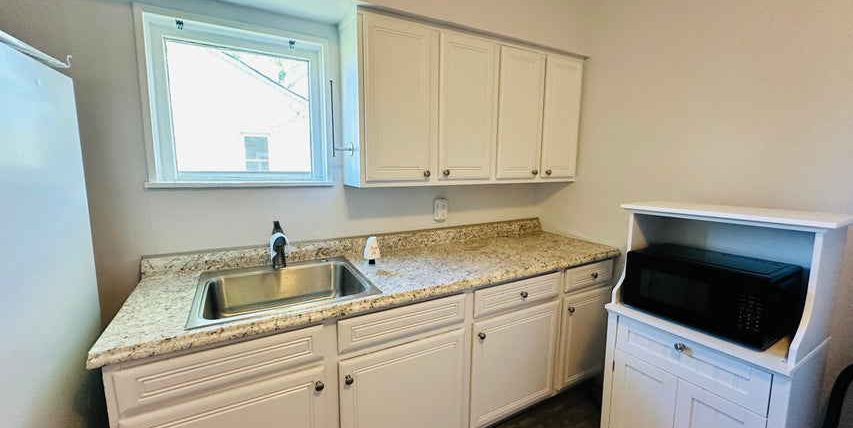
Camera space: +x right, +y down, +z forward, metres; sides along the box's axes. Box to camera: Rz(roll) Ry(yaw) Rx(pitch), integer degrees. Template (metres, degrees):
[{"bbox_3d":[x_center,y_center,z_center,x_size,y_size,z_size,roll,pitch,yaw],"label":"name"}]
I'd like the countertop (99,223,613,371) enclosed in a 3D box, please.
[{"bbox_3d":[-0.037,0.221,1.778,2.368,0.140,0.670,-4,10,-29],"label":"countertop"}]

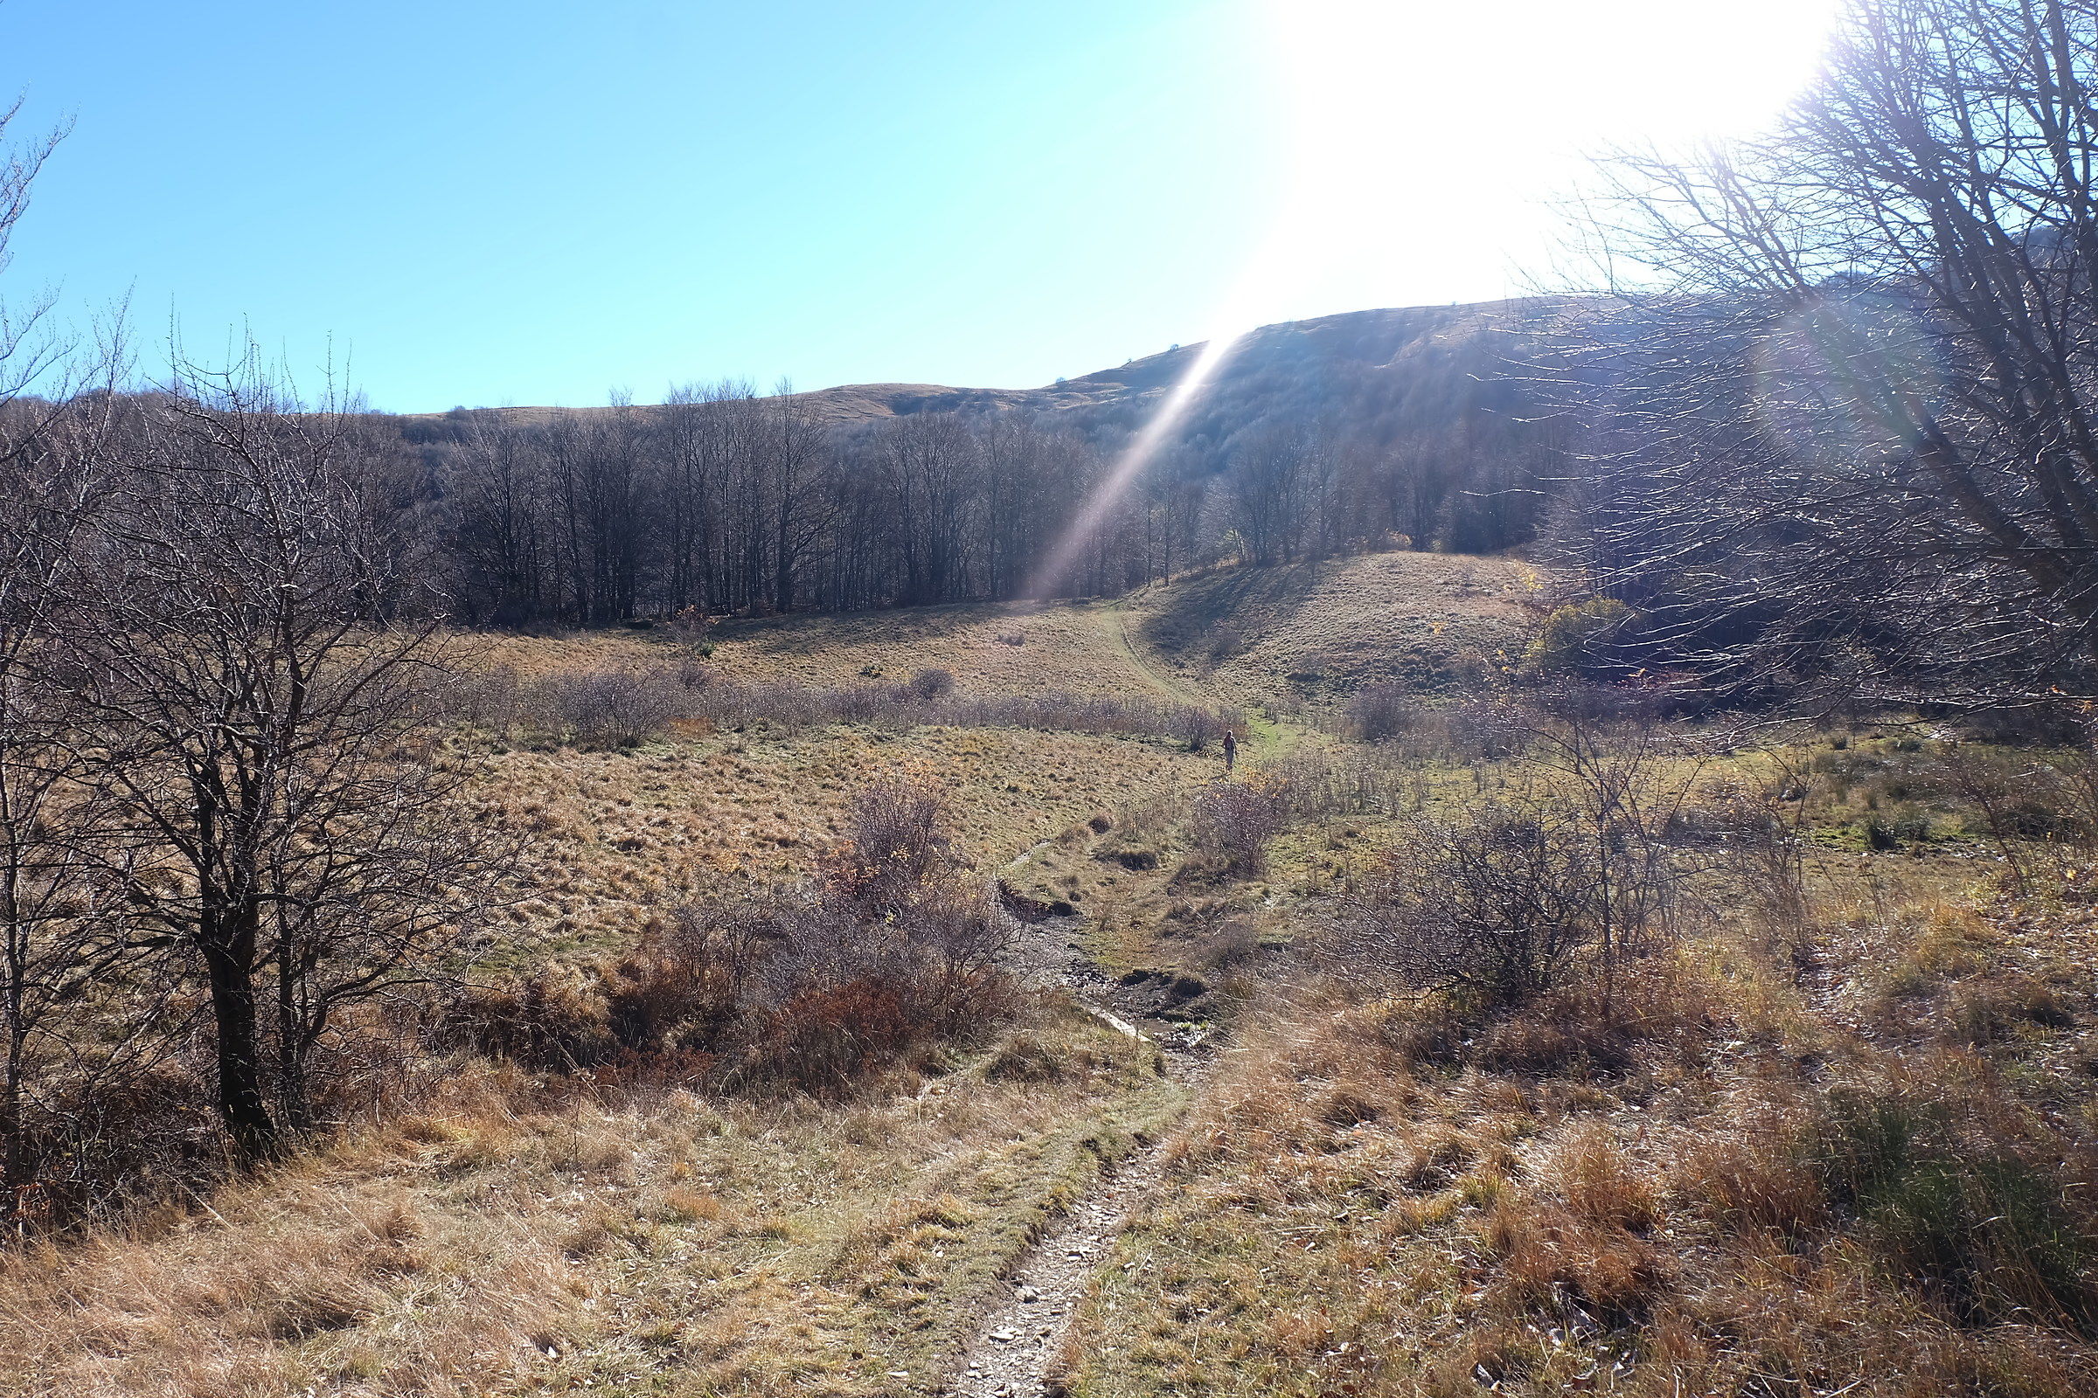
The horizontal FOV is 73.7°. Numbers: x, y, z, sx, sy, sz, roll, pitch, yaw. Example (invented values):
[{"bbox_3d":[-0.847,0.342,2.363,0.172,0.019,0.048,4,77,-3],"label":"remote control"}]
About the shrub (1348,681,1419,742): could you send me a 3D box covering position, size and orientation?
[{"bbox_3d":[18.125,0.713,76.000,3.840,3.320,3.460,0,2,0],"label":"shrub"}]

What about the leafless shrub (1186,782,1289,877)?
[{"bbox_3d":[4.313,3.002,32.000,2.170,2.130,1.950,0,2,0],"label":"leafless shrub"}]

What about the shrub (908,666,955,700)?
[{"bbox_3d":[-7.793,-1.036,93.000,2.990,2.240,2.690,0,2,0],"label":"shrub"}]

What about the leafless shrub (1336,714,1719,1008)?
[{"bbox_3d":[5.241,1.763,15.500,4.040,3.180,3.030,0,2,0],"label":"leafless shrub"}]

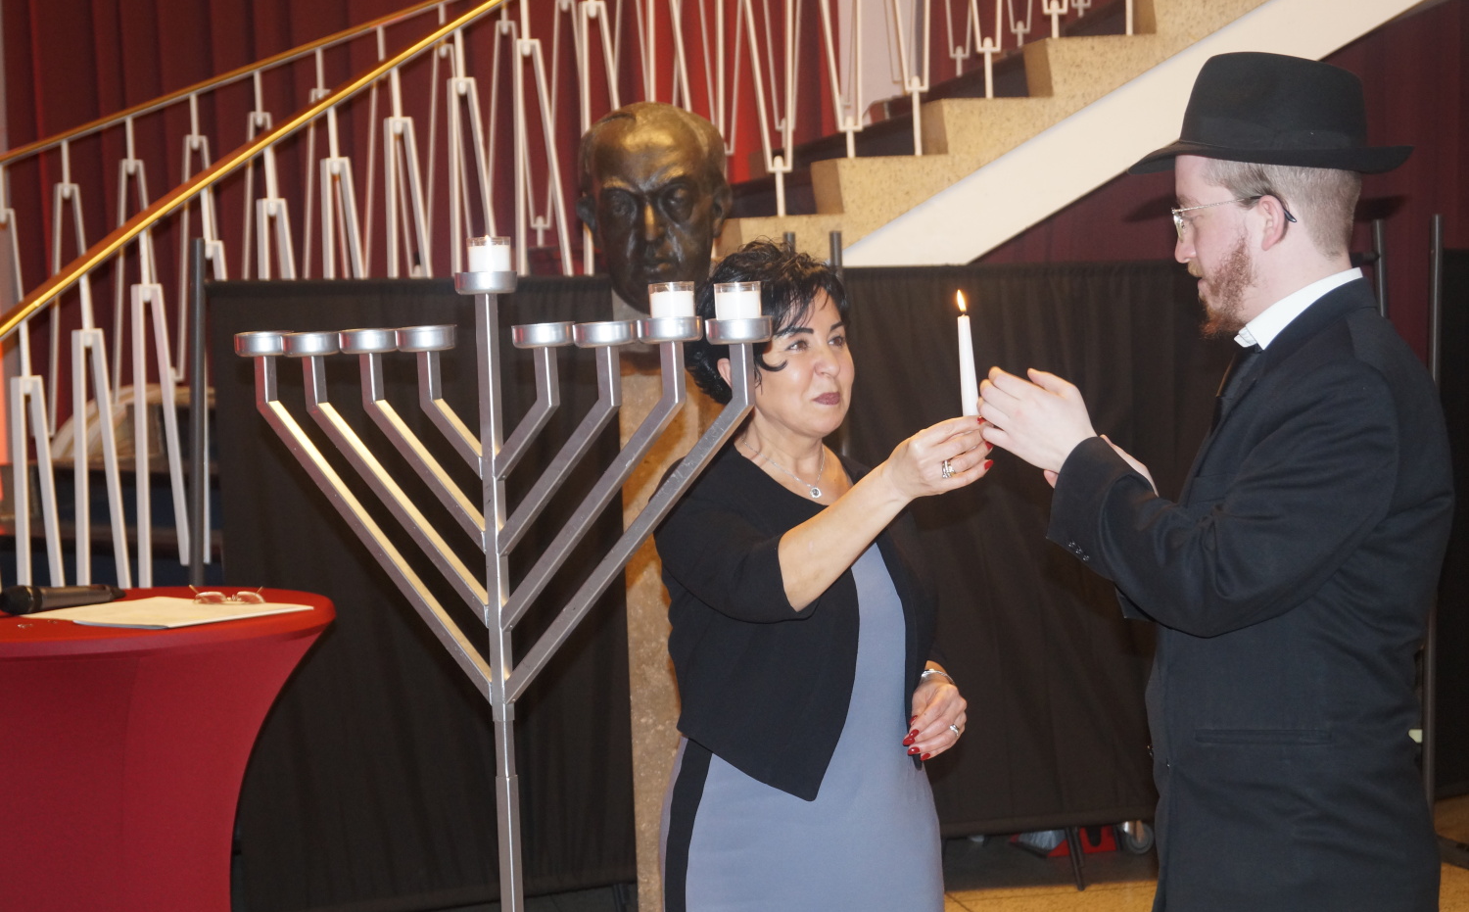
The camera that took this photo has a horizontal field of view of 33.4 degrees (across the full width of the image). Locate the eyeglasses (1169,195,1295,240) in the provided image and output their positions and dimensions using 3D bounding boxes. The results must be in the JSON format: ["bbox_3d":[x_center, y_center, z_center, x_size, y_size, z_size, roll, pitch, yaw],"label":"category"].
[{"bbox_3d":[0.554,-0.262,2.705,0.130,0.038,0.136,-9,2,13],"label":"eyeglasses"}]

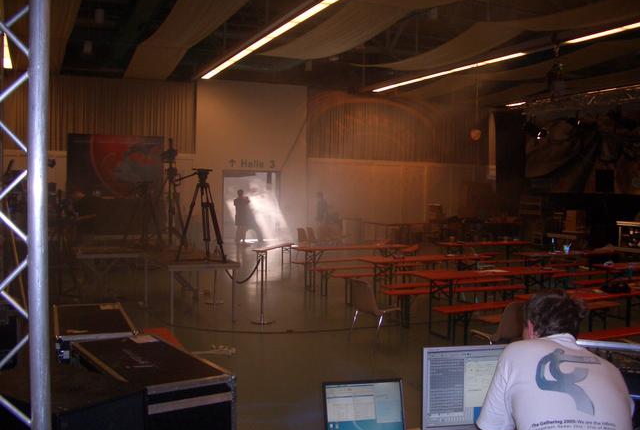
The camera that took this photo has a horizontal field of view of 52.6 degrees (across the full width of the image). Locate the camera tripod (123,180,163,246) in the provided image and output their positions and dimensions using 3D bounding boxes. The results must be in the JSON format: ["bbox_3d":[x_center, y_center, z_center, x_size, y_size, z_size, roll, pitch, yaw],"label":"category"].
[{"bbox_3d":[-3.263,-0.044,11.895,0.650,1.140,0.620,1,3,0],"label":"camera tripod"}]

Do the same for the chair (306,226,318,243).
[{"bbox_3d":[-0.091,0.731,17.575,0.520,0.790,0.480,0,3,-22],"label":"chair"}]

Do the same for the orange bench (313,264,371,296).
[{"bbox_3d":[0.843,1.176,11.690,2.200,0.460,0.250,0,3,-24],"label":"orange bench"}]

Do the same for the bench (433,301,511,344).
[{"bbox_3d":[2.428,1.359,8.079,2.200,0.460,0.250,0,3,-24],"label":"bench"}]

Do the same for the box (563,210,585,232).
[{"bbox_3d":[5.542,0.113,14.117,0.420,0.480,0.380,2,3,27],"label":"box"}]

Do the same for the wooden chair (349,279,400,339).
[{"bbox_3d":[0.686,1.177,8.212,0.500,0.770,0.460,-1,3,-33],"label":"wooden chair"}]

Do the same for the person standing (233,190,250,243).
[{"bbox_3d":[-2.521,0.057,20.959,0.520,1.770,0.350,1,3,6],"label":"person standing"}]

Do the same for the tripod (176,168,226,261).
[{"bbox_3d":[-1.670,-0.005,9.360,0.720,1.330,0.650,0,3,-6],"label":"tripod"}]

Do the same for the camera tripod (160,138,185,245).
[{"bbox_3d":[-2.655,-0.422,11.656,0.500,1.930,0.480,1,3,0],"label":"camera tripod"}]

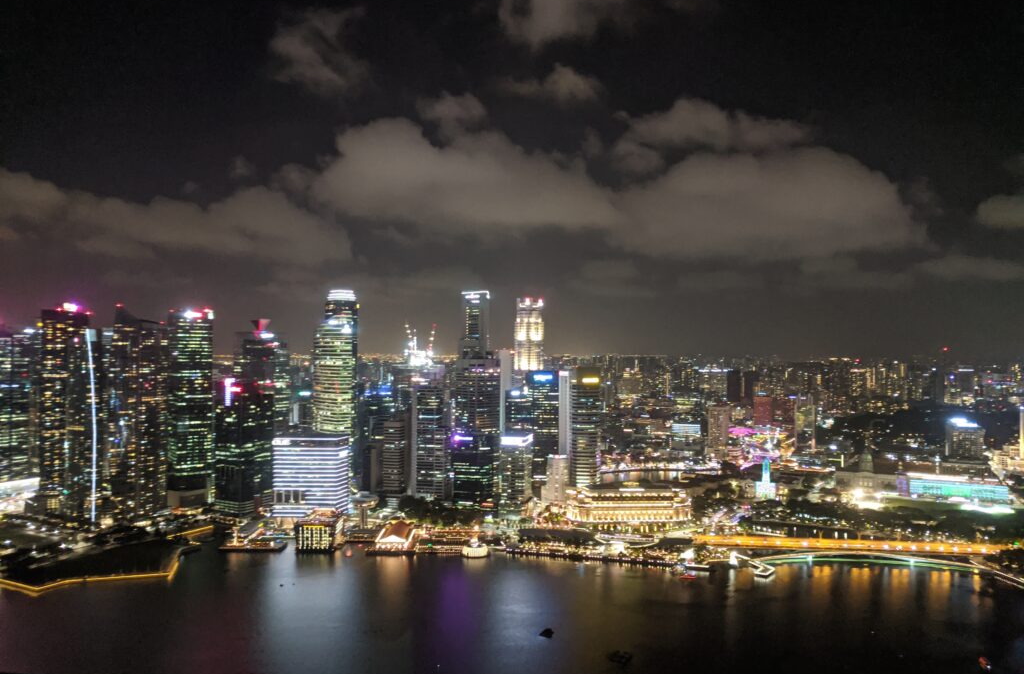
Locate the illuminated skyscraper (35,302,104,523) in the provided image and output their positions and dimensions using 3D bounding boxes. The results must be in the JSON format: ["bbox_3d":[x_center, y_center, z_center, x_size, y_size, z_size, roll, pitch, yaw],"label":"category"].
[{"bbox_3d":[-514.060,89.900,891.770,42.000,245.000,40.000,0,-1,22],"label":"illuminated skyscraper"}]

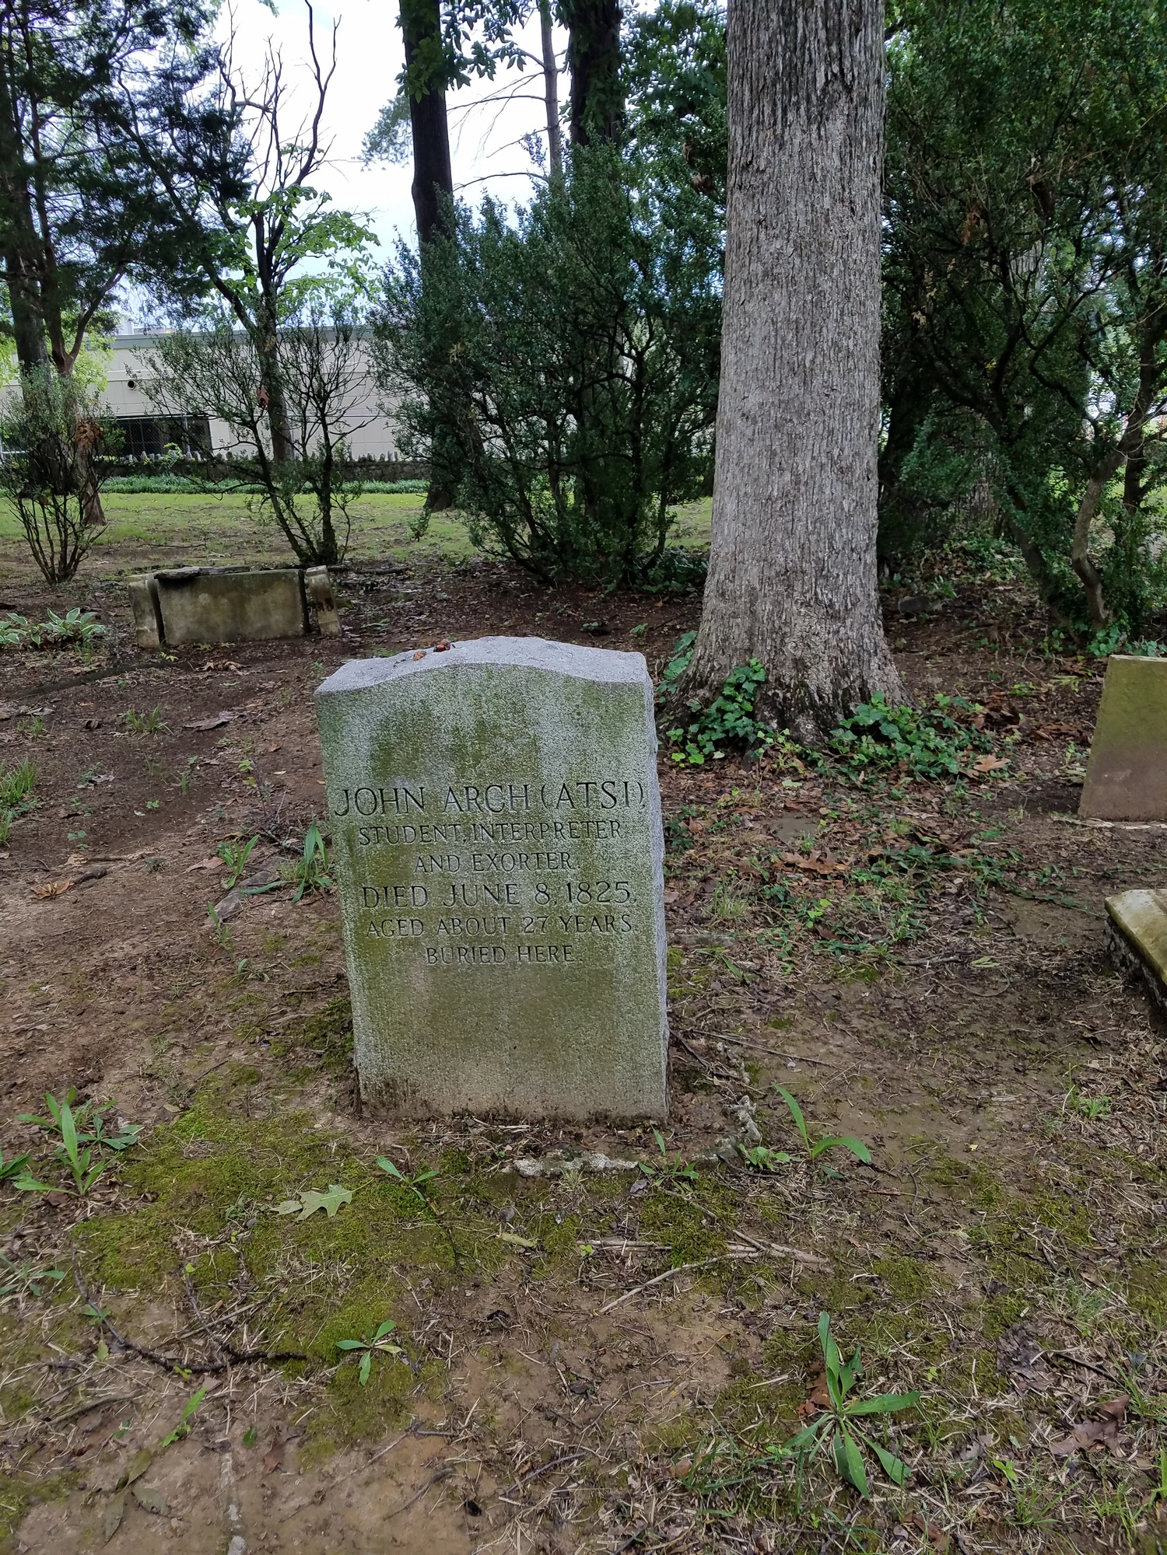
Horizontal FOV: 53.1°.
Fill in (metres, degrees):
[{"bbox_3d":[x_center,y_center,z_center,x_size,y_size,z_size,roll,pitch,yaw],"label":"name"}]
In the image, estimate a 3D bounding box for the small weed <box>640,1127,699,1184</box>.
[{"bbox_3d":[0.166,0.733,2.264,0.113,0.075,0.075,0,17,0],"label":"small weed"}]

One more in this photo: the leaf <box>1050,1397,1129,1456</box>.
[{"bbox_3d":[0.728,0.933,1.685,0.120,0.030,0.070,-7,18,-21],"label":"leaf"}]

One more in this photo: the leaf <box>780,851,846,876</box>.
[{"bbox_3d":[0.746,0.280,3.805,0.210,0.040,0.120,0,17,0],"label":"leaf"}]

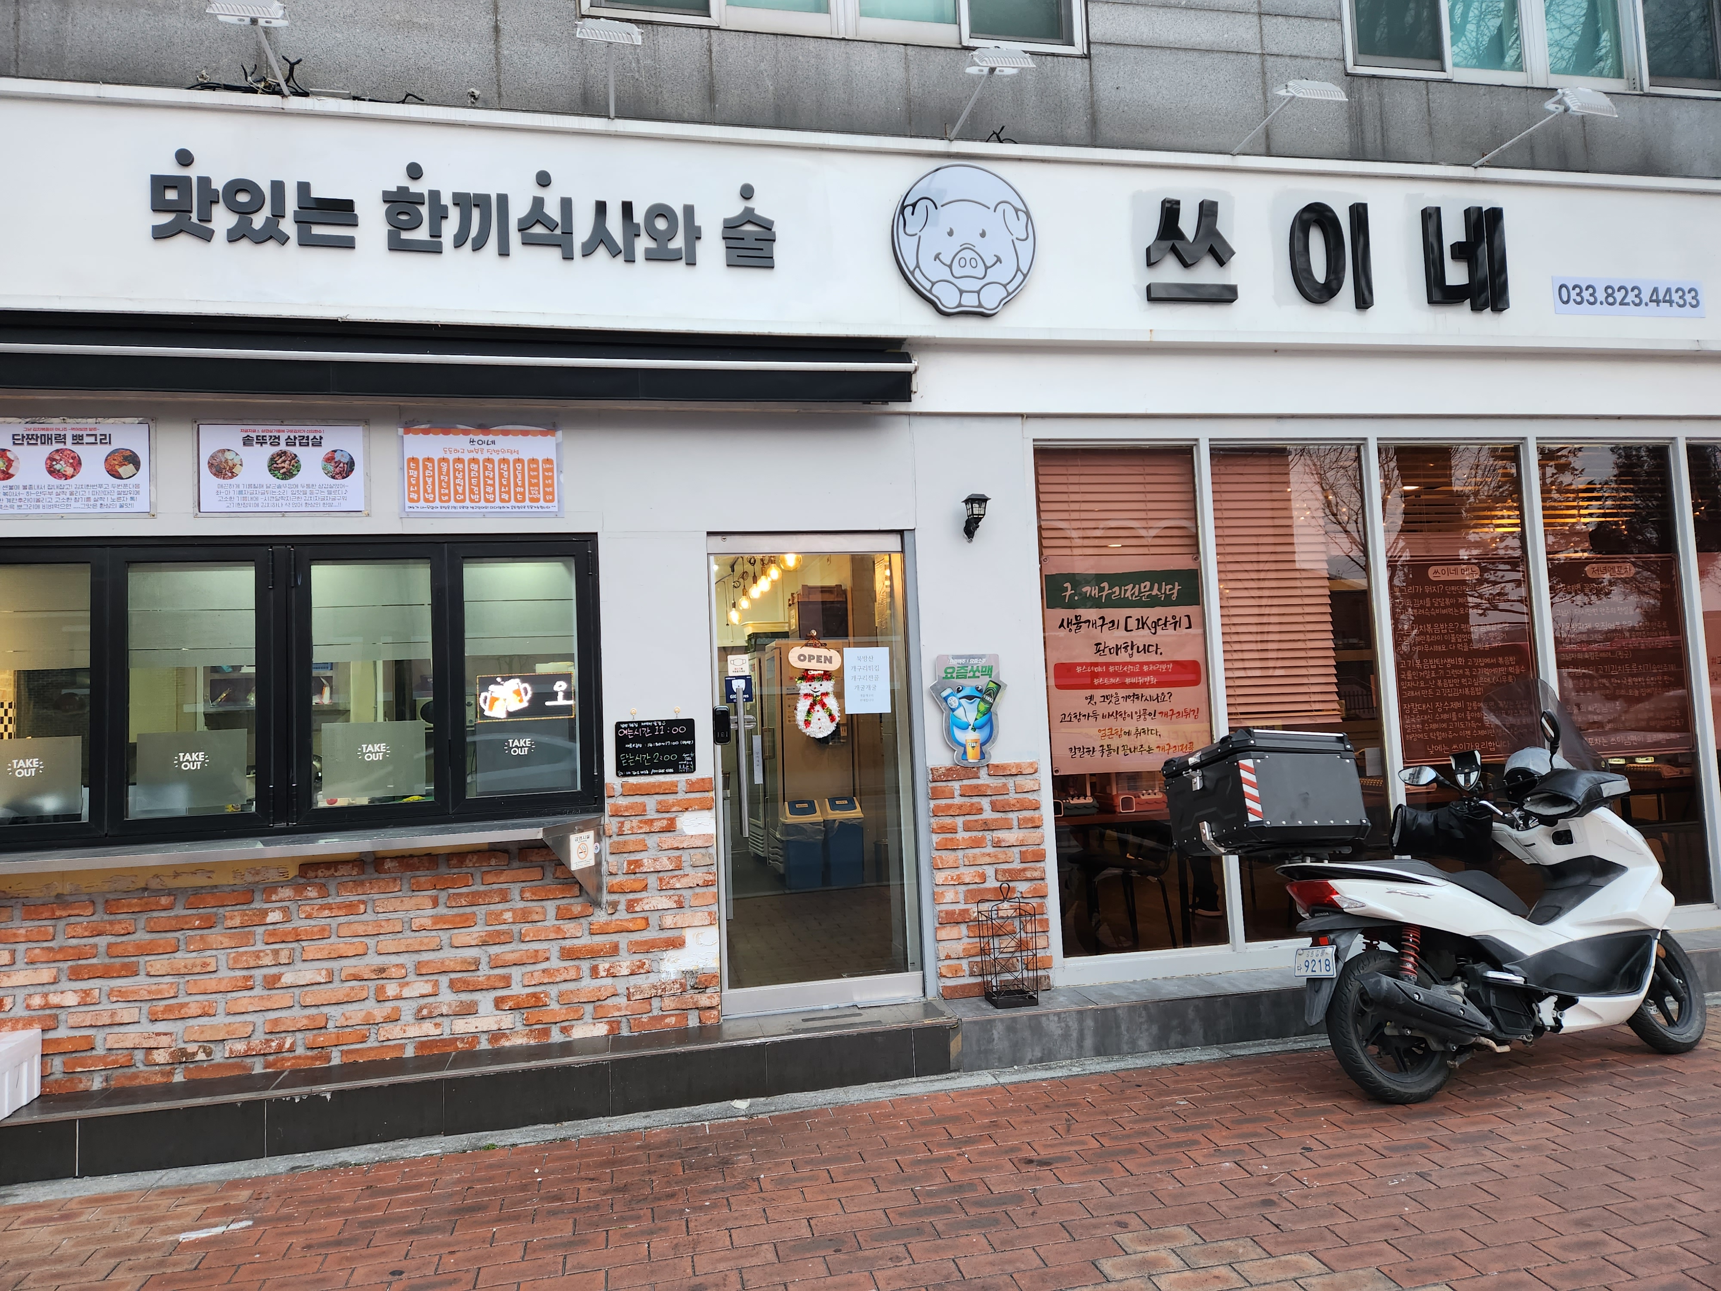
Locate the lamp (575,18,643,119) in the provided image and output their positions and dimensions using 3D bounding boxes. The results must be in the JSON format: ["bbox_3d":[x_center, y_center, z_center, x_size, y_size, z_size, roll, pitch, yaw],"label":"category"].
[{"bbox_3d":[-0.970,-2.211,4.474,0.235,0.145,0.610,-2,-4,-12],"label":"lamp"}]

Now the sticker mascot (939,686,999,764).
[{"bbox_3d":[0.483,0.352,5.136,0.270,0.365,0.025,-2,-4,-12],"label":"sticker mascot"}]

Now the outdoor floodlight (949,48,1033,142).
[{"bbox_3d":[0.471,-2.263,4.783,0.245,0.145,0.630,-2,-4,-12],"label":"outdoor floodlight"}]

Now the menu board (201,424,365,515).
[{"bbox_3d":[-2.338,-0.711,4.622,0.630,0.360,0.020,-2,-4,-12],"label":"menu board"}]

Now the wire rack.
[{"bbox_3d":[0.662,1.300,5.003,0.180,0.510,0.180,-2,-4,-12],"label":"wire rack"}]

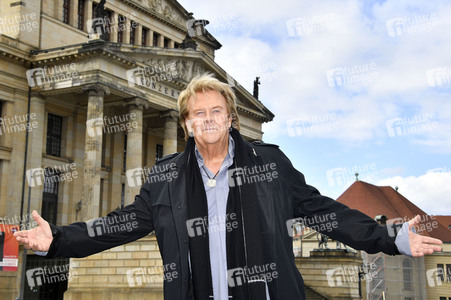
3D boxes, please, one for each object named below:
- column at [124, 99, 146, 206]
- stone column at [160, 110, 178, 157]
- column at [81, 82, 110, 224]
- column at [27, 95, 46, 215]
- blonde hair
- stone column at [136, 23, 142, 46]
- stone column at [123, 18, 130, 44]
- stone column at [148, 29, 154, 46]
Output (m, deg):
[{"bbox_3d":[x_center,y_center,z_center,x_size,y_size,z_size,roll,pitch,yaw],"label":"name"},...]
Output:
[{"bbox_3d":[-6.125,1.385,48.453,1.250,9.720,1.250,-5,-12,31],"label":"column"},{"bbox_3d":[-4.011,2.042,51.844,1.250,9.720,1.250,-5,-12,31],"label":"stone column"},{"bbox_3d":[-8.240,0.728,45.062,1.250,9.720,1.250,-5,-12,31],"label":"column"},{"bbox_3d":[-12.567,1.092,47.665,0.650,9.720,0.980,-5,-12,31],"label":"column"},{"bbox_3d":[-0.064,-0.165,2.750,0.228,0.240,0.220,-4,-9,0],"label":"blonde hair"},{"bbox_3d":[-7.206,-9.016,60.261,0.420,2.800,0.460,-5,-12,31],"label":"stone column"},{"bbox_3d":[-8.020,-9.269,58.955,0.420,2.800,0.460,-5,-12,31],"label":"stone column"},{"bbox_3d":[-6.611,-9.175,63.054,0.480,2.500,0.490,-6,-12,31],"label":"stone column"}]

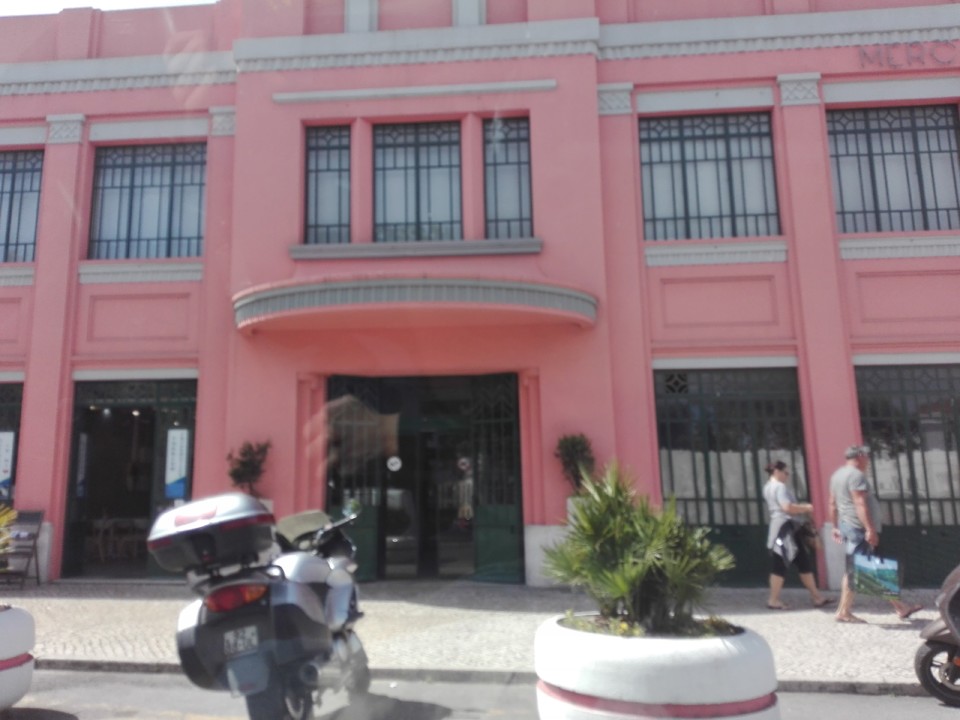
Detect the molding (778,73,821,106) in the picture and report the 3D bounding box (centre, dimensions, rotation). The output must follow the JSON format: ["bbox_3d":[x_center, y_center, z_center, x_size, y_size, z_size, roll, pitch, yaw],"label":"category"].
[{"bbox_3d":[4.506,-3.781,10.592,0.598,0.459,0.170,-2,-9,4],"label":"molding"}]

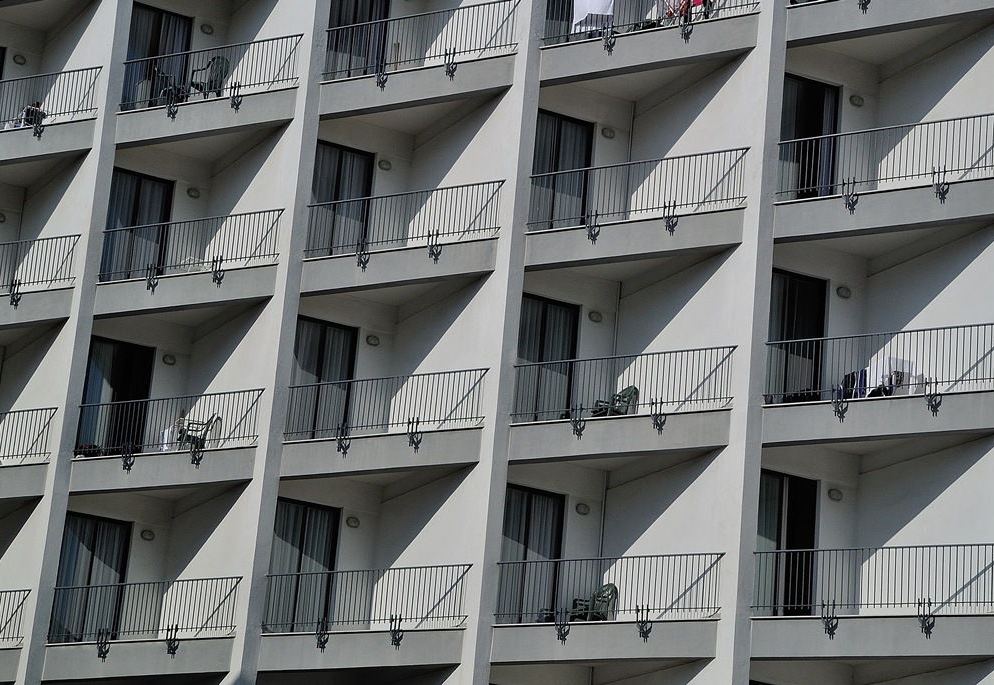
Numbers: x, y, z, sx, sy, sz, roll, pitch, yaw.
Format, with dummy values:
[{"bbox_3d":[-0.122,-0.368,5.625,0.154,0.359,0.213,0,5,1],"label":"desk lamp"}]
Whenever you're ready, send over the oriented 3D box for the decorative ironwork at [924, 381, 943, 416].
[{"bbox_3d":[5.788,0.737,31.389,0.200,0.490,0.100,-4,-17,27],"label":"decorative ironwork"}]

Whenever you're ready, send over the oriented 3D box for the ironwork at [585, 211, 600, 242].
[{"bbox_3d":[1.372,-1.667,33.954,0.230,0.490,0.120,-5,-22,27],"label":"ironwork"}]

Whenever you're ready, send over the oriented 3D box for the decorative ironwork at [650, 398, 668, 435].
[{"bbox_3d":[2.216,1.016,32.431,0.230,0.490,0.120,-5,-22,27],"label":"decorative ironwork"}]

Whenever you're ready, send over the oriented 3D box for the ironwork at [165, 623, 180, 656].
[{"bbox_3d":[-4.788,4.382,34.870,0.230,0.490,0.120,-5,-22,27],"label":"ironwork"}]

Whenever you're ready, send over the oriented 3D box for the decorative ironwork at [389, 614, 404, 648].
[{"bbox_3d":[-1.464,4.174,34.191,0.200,0.490,0.100,-4,-17,27],"label":"decorative ironwork"}]

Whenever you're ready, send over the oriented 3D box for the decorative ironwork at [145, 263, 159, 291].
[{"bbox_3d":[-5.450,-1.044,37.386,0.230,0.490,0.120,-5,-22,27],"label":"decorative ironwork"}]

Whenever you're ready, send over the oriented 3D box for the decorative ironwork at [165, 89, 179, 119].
[{"bbox_3d":[-5.343,-3.935,38.829,0.200,0.490,0.100,-4,-17,27],"label":"decorative ironwork"}]

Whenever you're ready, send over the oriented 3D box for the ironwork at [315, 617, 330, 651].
[{"bbox_3d":[-2.577,4.272,34.756,0.200,0.490,0.100,-4,-17,27],"label":"ironwork"}]

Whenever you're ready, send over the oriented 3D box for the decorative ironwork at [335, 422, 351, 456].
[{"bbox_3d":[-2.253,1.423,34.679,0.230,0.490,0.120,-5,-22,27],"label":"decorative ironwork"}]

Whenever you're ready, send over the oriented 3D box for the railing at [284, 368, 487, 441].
[{"bbox_3d":[-1.684,0.963,35.358,3.465,0.850,0.080,-4,-17,27],"label":"railing"}]

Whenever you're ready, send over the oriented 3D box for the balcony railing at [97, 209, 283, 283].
[{"bbox_3d":[-4.935,-1.529,37.887,3.519,0.856,0.080,-4,-17,27],"label":"balcony railing"}]

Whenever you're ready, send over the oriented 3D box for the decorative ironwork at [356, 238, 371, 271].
[{"bbox_3d":[-2.059,-1.358,36.256,0.200,0.490,0.100,-4,-17,27],"label":"decorative ironwork"}]

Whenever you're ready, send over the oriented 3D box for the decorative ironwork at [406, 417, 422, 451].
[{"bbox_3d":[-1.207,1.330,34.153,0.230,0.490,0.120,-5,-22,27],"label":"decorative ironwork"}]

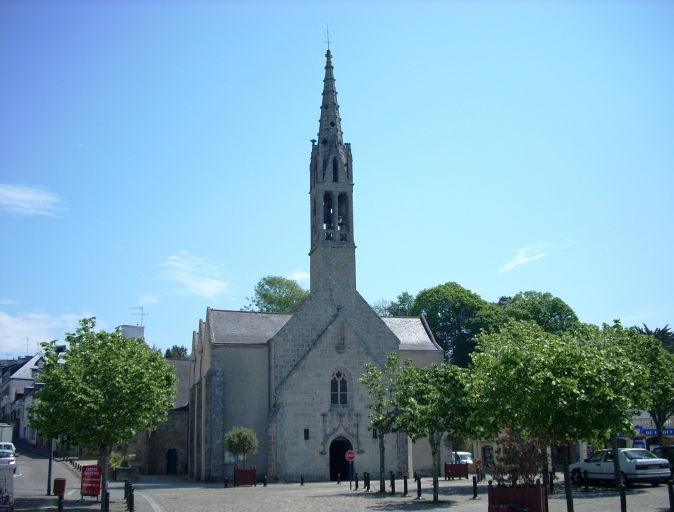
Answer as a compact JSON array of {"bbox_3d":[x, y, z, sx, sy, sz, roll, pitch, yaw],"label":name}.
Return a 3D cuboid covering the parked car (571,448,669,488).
[{"bbox_3d":[10.944,8.273,28.655,1.690,1.410,4.250,3,-16,-18],"label":"parked car"}]

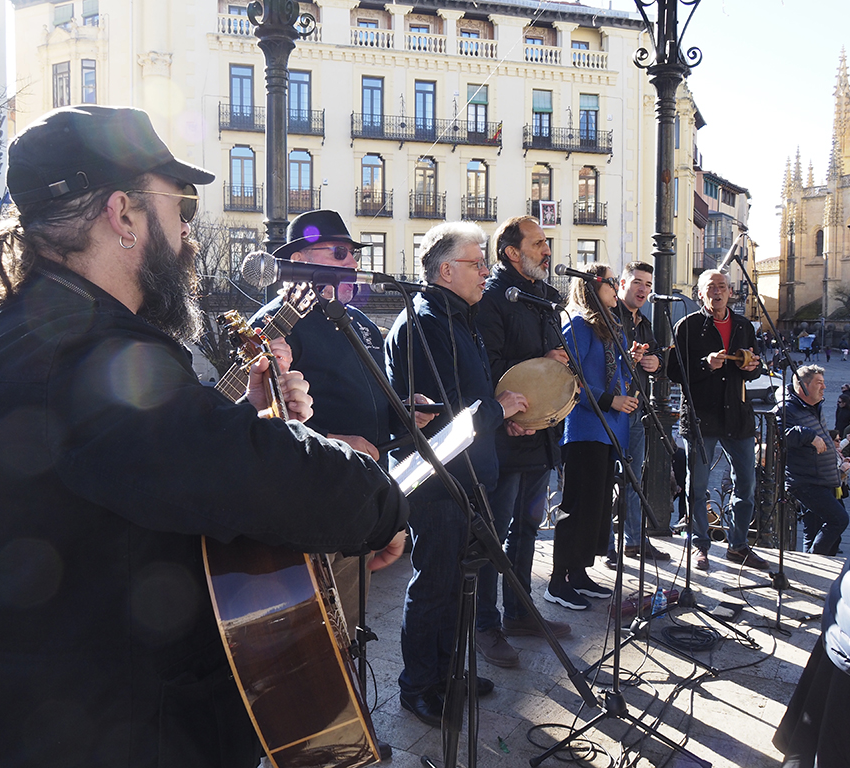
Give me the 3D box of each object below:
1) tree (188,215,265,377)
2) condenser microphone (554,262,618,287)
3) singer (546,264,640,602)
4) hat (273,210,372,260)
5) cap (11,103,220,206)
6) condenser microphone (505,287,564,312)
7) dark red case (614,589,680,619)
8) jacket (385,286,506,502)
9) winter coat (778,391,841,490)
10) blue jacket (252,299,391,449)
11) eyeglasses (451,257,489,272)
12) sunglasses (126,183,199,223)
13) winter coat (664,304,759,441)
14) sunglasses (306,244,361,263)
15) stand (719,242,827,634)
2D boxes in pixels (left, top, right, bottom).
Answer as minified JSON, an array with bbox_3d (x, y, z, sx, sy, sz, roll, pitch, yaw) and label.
[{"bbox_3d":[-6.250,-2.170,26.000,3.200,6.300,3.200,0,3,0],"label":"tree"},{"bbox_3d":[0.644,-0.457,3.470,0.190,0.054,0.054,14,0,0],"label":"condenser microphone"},{"bbox_3d":[0.830,0.234,4.145,0.440,1.675,0.470,2,3,30],"label":"singer"},{"bbox_3d":[-0.312,-0.451,2.500,0.300,0.135,0.270,1,3,27],"label":"hat"},{"bbox_3d":[-0.419,-0.310,1.130,0.275,0.135,0.185,-2,3,-33],"label":"cap"},{"bbox_3d":[0.366,-0.284,2.780,0.195,0.052,0.052,15,3,0],"label":"condenser microphone"},{"bbox_3d":[1.045,1.058,3.996,0.445,0.050,0.075,-2,4,-31],"label":"dark red case"},{"bbox_3d":[0.072,0.033,2.880,0.420,0.770,0.520,1,3,25],"label":"jacket"},{"bbox_3d":[2.451,0.349,5.300,0.380,0.660,0.520,2,3,40],"label":"winter coat"},{"bbox_3d":[-0.318,0.044,2.520,0.360,0.660,0.520,2,3,30],"label":"blue jacket"},{"bbox_3d":[0.150,-0.412,2.880,0.140,0.045,0.140,1,3,25],"label":"eyeglasses"},{"bbox_3d":[-0.400,-0.243,1.100,0.143,0.053,0.143,-2,4,-44],"label":"sunglasses"},{"bbox_3d":[1.695,-0.062,4.880,0.550,0.800,0.380,0,3,-2],"label":"winter coat"},{"bbox_3d":[-0.281,-0.373,2.400,0.143,0.046,0.145,1,3,30],"label":"sunglasses"},{"bbox_3d":[1.740,0.176,4.052,0.600,1.800,0.550,0,3,5],"label":"stand"}]

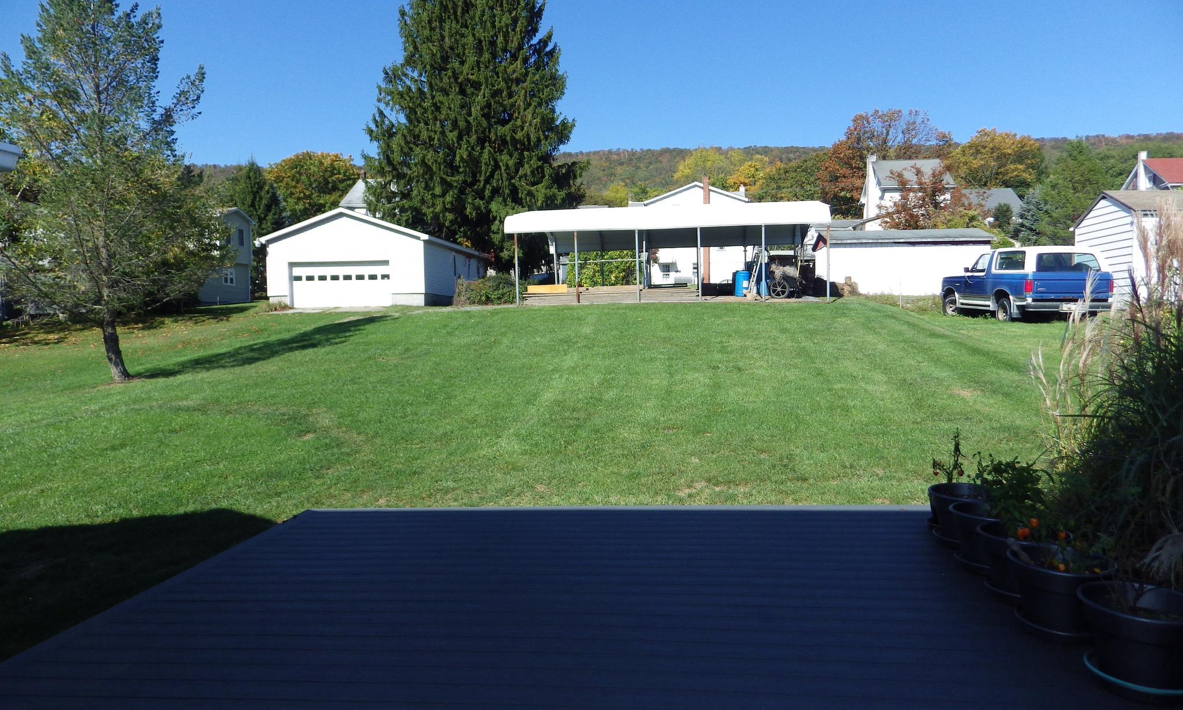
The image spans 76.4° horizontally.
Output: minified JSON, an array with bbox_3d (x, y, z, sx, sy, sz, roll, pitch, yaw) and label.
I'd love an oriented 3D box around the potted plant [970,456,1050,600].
[{"bbox_3d":[2.067,0.839,3.657,0.430,0.670,0.430,-1,2,7],"label":"potted plant"}]

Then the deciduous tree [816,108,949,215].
[{"bbox_3d":[30.400,-16.500,78.000,13.500,18.000,13.000,-1,2,7],"label":"deciduous tree"}]

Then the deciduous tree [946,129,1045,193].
[{"bbox_3d":[41.969,-17.141,78.247,9.800,13.000,9.800,-1,2,7],"label":"deciduous tree"}]

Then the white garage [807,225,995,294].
[{"bbox_3d":[12.883,-3.806,31.717,6.350,2.950,3.600,-1,2,6],"label":"white garage"}]

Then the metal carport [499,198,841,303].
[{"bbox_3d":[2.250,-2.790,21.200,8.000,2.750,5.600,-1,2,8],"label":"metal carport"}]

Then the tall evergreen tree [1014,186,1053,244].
[{"bbox_3d":[29.300,-7.960,50.000,3.200,6.500,3.200,-1,2,7],"label":"tall evergreen tree"}]

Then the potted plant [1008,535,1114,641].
[{"bbox_3d":[2.029,0.990,3.253,0.410,0.400,0.410,-1,2,7],"label":"potted plant"}]

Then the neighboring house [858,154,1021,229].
[{"bbox_3d":[29.709,-13.148,65.516,11.000,9.000,8.100,-1,2,6],"label":"neighboring house"}]

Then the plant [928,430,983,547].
[{"bbox_3d":[2.240,0.790,4.510,0.410,0.670,0.410,-1,2,7],"label":"plant"}]

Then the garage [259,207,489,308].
[{"bbox_3d":[-10.572,-4.526,39.181,7.950,4.500,10.900,-1,2,7],"label":"garage"}]

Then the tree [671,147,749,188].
[{"bbox_3d":[14.200,-16.800,90.000,9.500,16.500,9.500,-1,2,7],"label":"tree"}]

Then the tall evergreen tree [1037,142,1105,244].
[{"bbox_3d":[39.700,-11.900,62.000,6.000,11.800,6.000,-1,2,7],"label":"tall evergreen tree"}]

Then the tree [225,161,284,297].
[{"bbox_3d":[-26.000,-9.870,58.000,4.800,10.700,4.800,-1,2,7],"label":"tree"}]

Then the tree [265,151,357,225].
[{"bbox_3d":[-27.491,-13.563,74.247,9.000,13.000,9.000,-1,2,7],"label":"tree"}]

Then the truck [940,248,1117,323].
[{"bbox_3d":[10.800,-1.750,19.100,2.000,1.860,4.600,0,5,1],"label":"truck"}]

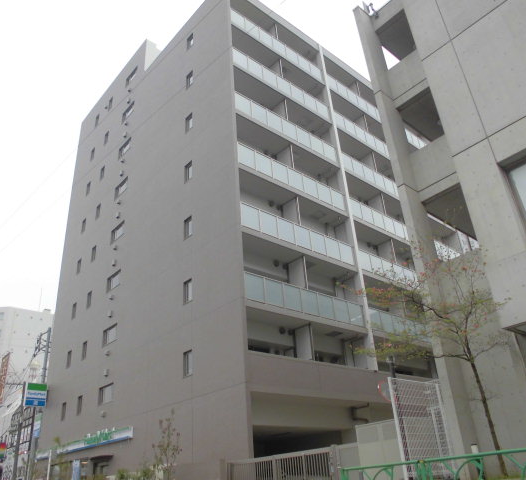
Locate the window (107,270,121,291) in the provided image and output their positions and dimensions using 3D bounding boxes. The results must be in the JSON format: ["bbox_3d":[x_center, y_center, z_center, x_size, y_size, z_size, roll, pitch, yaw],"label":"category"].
[{"bbox_3d":[-7.822,2.216,25.543,0.150,0.818,1.694,19,-35,-37],"label":"window"}]

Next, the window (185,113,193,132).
[{"bbox_3d":[-3.481,-5.550,23.052,0.140,0.907,0.569,19,-36,-37],"label":"window"}]

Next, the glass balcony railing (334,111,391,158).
[{"bbox_3d":[5.779,-5.610,28.398,5.800,1.228,1.100,19,-36,-37],"label":"glass balcony railing"}]

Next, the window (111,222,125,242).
[{"bbox_3d":[-7.820,-0.381,26.256,0.140,0.835,1.519,19,-36,-37],"label":"window"}]

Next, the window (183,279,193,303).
[{"bbox_3d":[-2.892,2.042,18.968,0.140,0.907,0.569,19,-36,-37],"label":"window"}]

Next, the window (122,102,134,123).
[{"bbox_3d":[-8.589,-8.141,30.888,0.150,0.818,1.694,19,-35,-37],"label":"window"}]

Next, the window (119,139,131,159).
[{"bbox_3d":[-8.400,-5.591,29.572,0.150,0.847,1.694,19,-35,-37],"label":"window"}]

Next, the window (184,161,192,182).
[{"bbox_3d":[-3.403,-3.099,22.291,0.150,0.964,0.730,19,-35,-37],"label":"window"}]

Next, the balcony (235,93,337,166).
[{"bbox_3d":[1.302,-5.099,22.796,6.588,1.051,0.090,19,-36,-37],"label":"balcony"}]

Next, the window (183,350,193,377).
[{"bbox_3d":[-2.695,4.572,17.607,0.140,0.907,0.569,19,-36,-37],"label":"window"}]

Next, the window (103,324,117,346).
[{"bbox_3d":[-7.427,4.679,23.534,0.140,0.835,1.519,19,-36,-37],"label":"window"}]

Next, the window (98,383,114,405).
[{"bbox_3d":[-7.439,7.394,22.870,0.150,0.818,1.694,19,-35,-37],"label":"window"}]

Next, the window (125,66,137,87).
[{"bbox_3d":[-8.780,-10.731,32.224,0.150,0.818,1.694,19,-35,-37],"label":"window"}]

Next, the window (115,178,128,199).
[{"bbox_3d":[-8.017,-2.912,27.617,0.140,0.835,1.519,19,-36,-37],"label":"window"}]

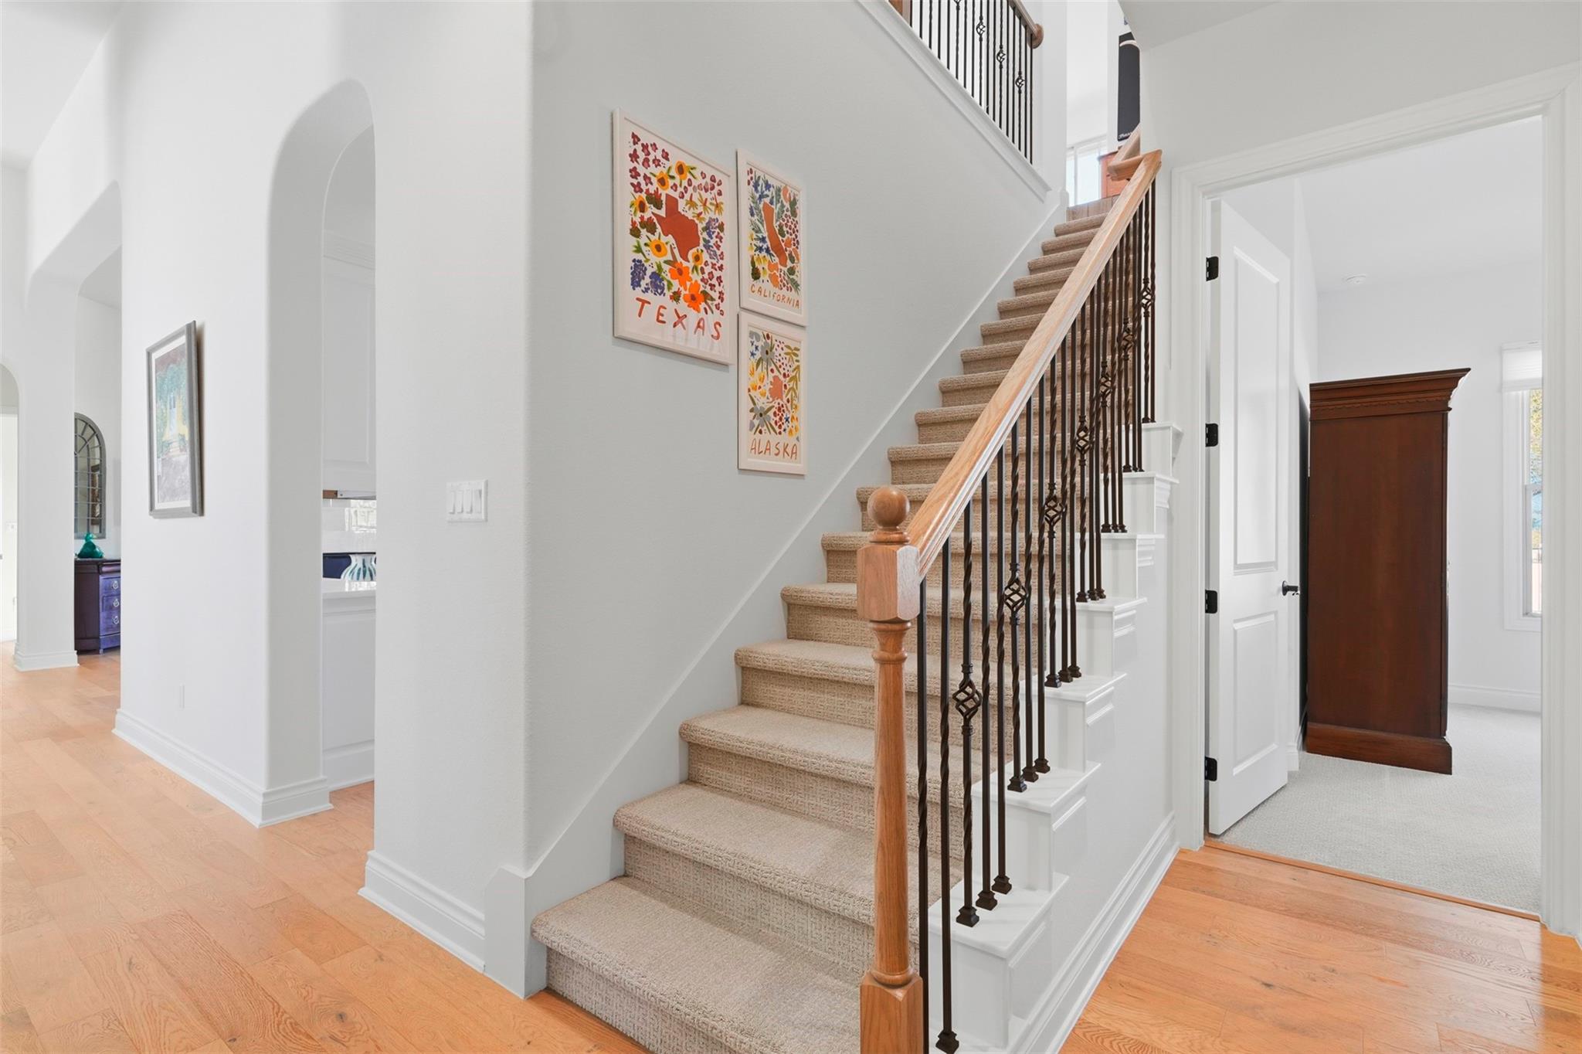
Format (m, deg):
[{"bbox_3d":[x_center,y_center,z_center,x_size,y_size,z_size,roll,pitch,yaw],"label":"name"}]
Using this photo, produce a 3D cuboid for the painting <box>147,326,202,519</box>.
[{"bbox_3d":[-2.894,-0.484,3.506,0.785,0.850,0.028,0,1,37],"label":"painting"}]

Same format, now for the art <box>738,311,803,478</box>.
[{"bbox_3d":[-0.060,-0.452,2.617,0.025,0.518,0.350,0,0,38],"label":"art"}]

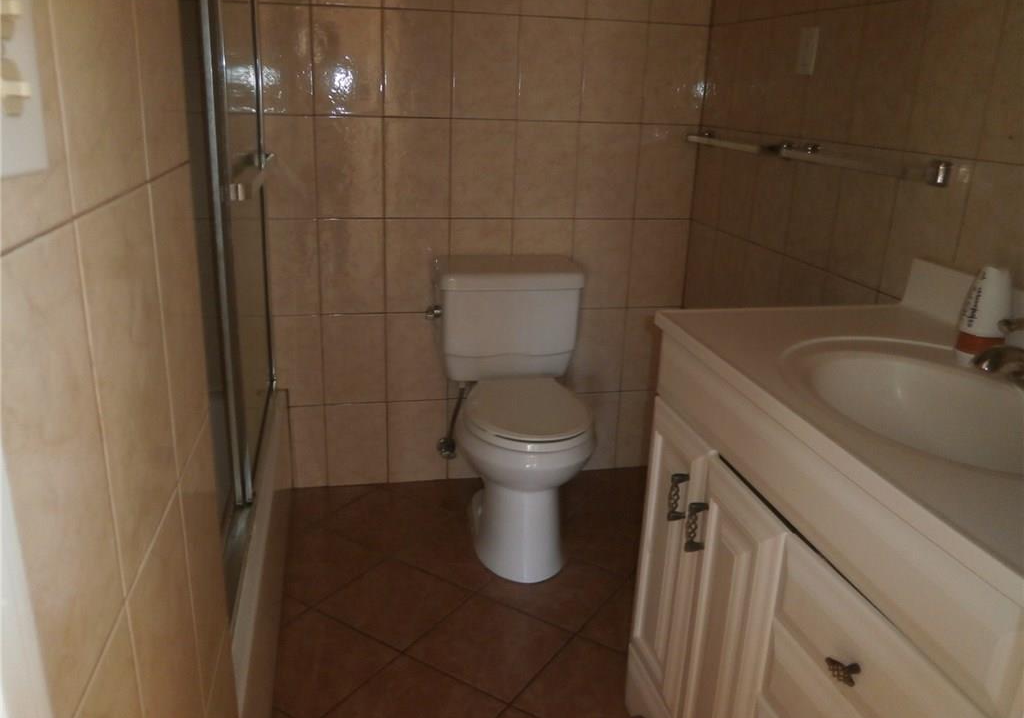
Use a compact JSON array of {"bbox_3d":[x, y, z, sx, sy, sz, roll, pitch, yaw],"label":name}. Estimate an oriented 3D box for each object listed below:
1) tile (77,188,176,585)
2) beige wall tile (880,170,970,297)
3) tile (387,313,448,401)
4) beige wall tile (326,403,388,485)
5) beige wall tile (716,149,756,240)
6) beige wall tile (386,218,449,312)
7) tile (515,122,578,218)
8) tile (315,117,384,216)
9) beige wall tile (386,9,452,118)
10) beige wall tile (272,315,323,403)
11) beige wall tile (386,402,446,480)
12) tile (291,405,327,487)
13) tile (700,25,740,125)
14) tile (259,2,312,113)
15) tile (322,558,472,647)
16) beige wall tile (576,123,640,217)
[{"bbox_3d":[-0.320,0.018,0.648,0.010,0.304,0.203,-2,19,-11],"label":"tile"},{"bbox_3d":[0.816,-0.249,1.508,0.010,0.300,0.200,-2,19,-12],"label":"beige wall tile"},{"bbox_3d":[-0.311,-0.005,2.541,0.200,0.300,0.010,-2,19,-12],"label":"tile"},{"bbox_3d":[-0.519,0.290,2.596,0.200,0.300,0.010,-2,19,-12],"label":"beige wall tile"},{"bbox_3d":[0.664,-0.511,2.250,0.010,0.301,0.200,-2,19,-12],"label":"beige wall tile"},{"bbox_3d":[-0.298,-0.293,2.434,0.203,0.304,0.010,-2,19,-12],"label":"beige wall tile"},{"bbox_3d":[0.109,-0.593,2.423,0.203,0.304,0.010,-2,19,-12],"label":"tile"},{"bbox_3d":[-0.481,-0.568,2.289,0.200,0.300,0.010,-2,19,-12],"label":"tile"},{"bbox_3d":[-0.274,-0.859,2.243,0.203,0.304,0.010,-2,19,-12],"label":"beige wall tile"},{"bbox_3d":[-0.703,0.007,2.447,0.203,0.304,0.010,-2,19,-12],"label":"beige wall tile"},{"bbox_3d":[-0.320,0.280,2.629,0.203,0.304,0.010,-2,19,-12],"label":"beige wall tile"},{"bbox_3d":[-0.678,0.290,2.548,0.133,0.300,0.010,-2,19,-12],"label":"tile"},{"bbox_3d":[0.633,-0.853,2.336,0.010,0.301,0.183,-2,19,-12],"label":"tile"},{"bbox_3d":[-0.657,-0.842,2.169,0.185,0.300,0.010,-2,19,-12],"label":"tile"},{"bbox_3d":[-0.309,0.649,2.052,0.300,0.010,0.300,14,22,30],"label":"tile"},{"bbox_3d":[0.304,-0.595,2.450,0.200,0.300,0.010,-2,19,-12],"label":"beige wall tile"}]

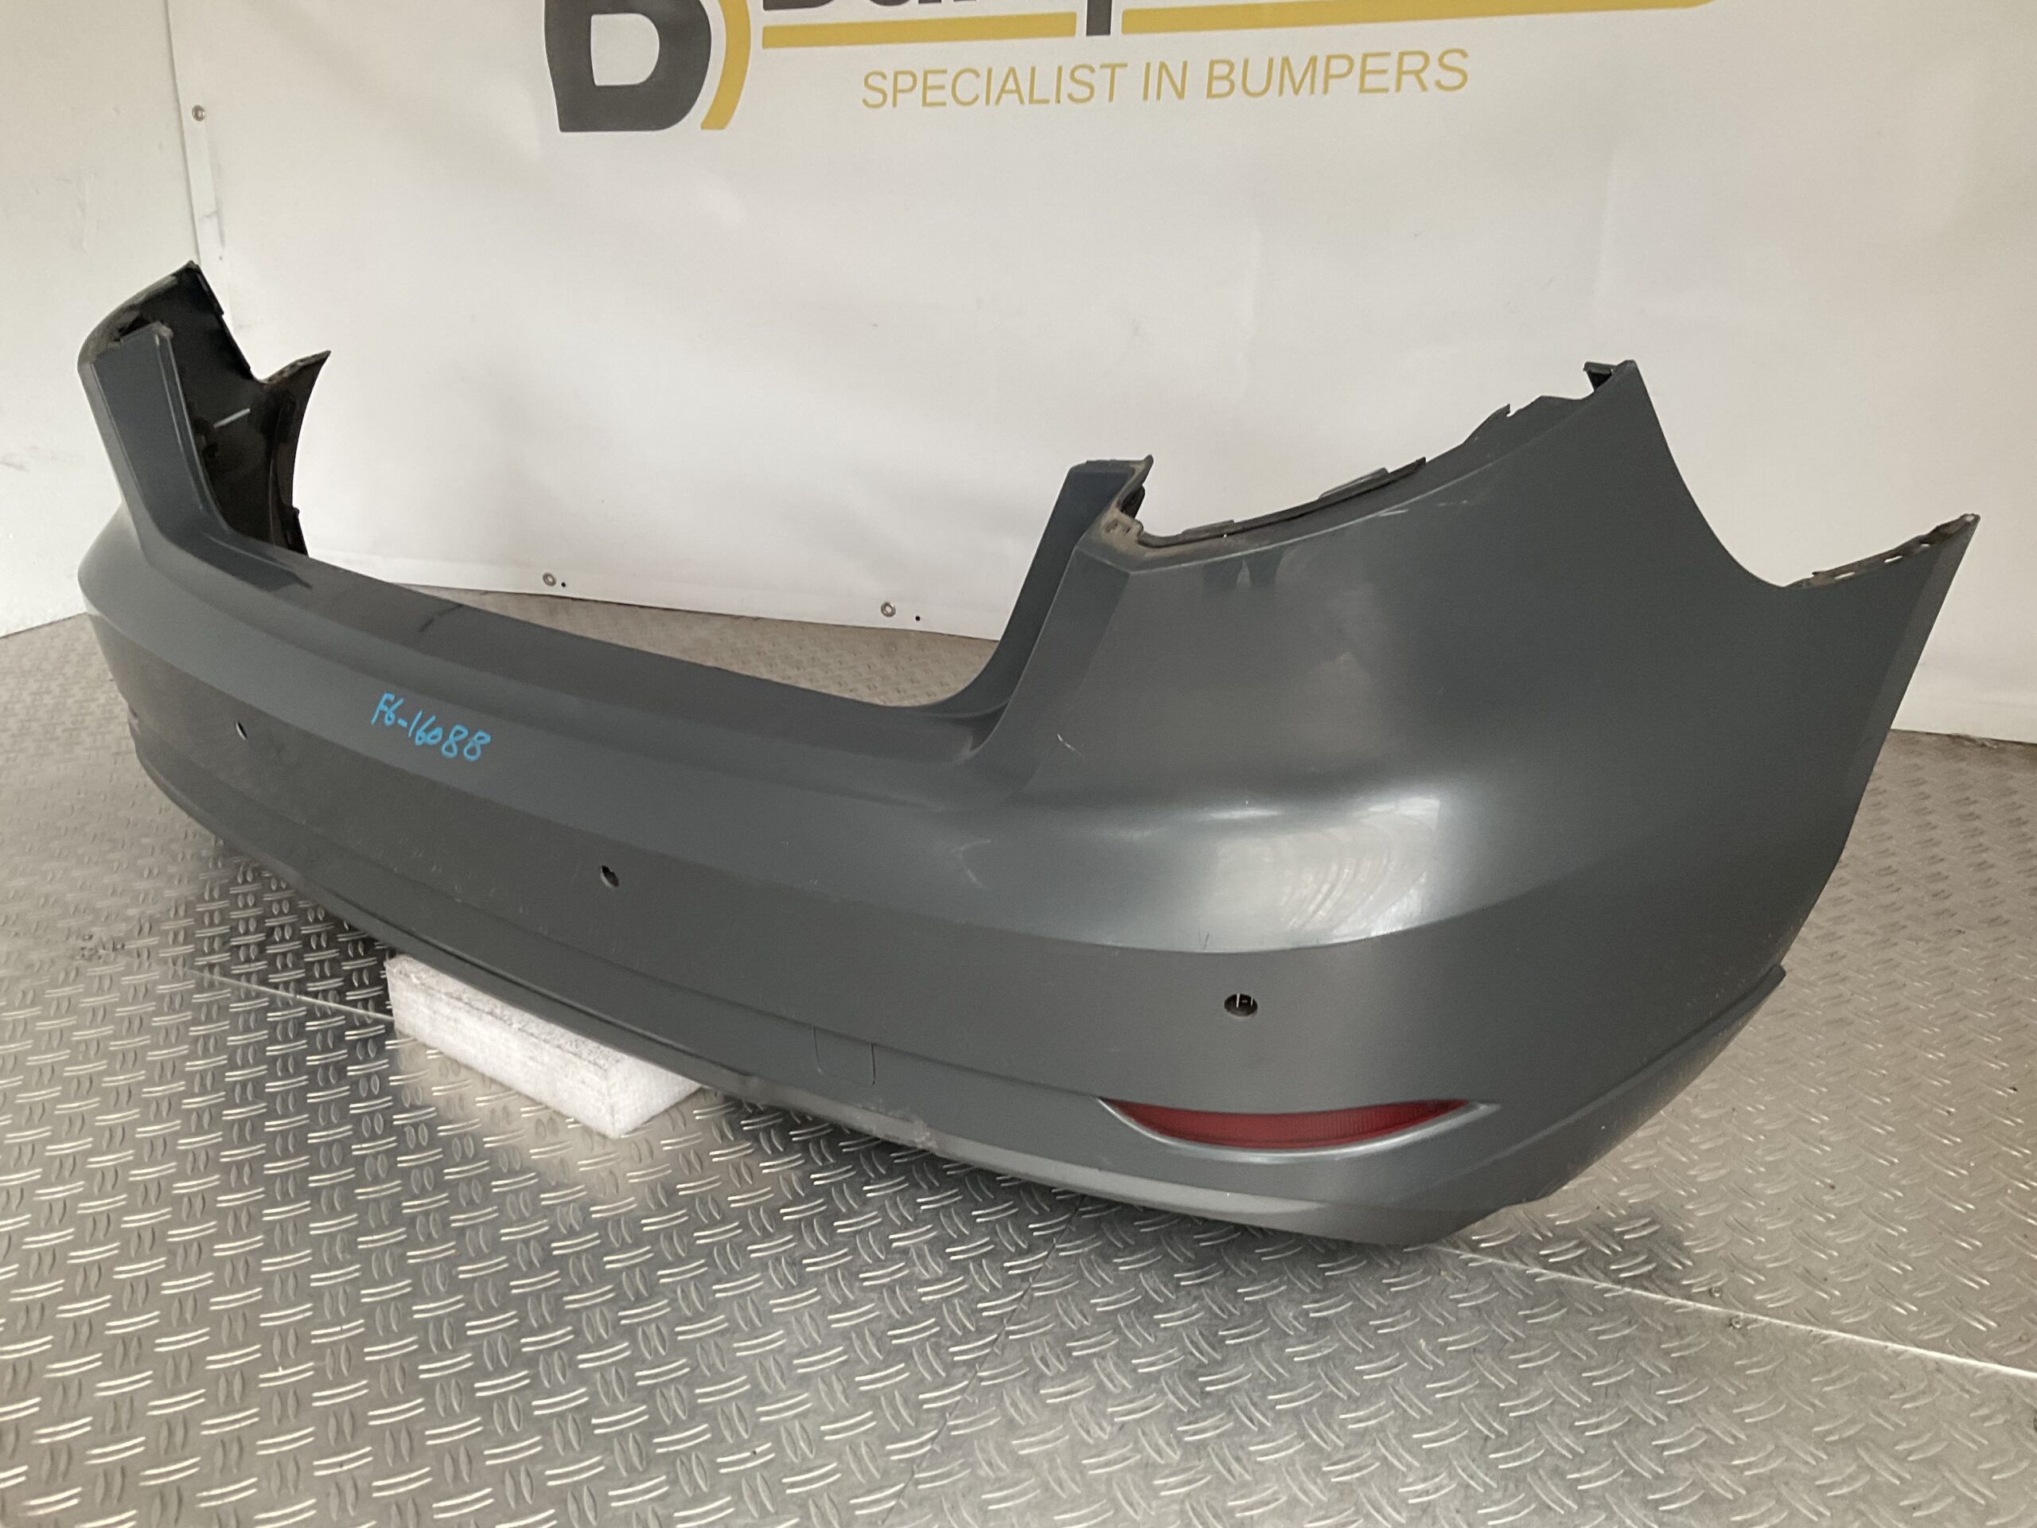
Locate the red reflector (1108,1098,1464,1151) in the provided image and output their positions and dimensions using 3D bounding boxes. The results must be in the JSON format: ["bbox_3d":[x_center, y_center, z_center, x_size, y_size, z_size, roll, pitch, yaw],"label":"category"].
[{"bbox_3d":[0.144,0.199,0.937,0.200,0.040,0.033,4,22,14],"label":"red reflector"}]

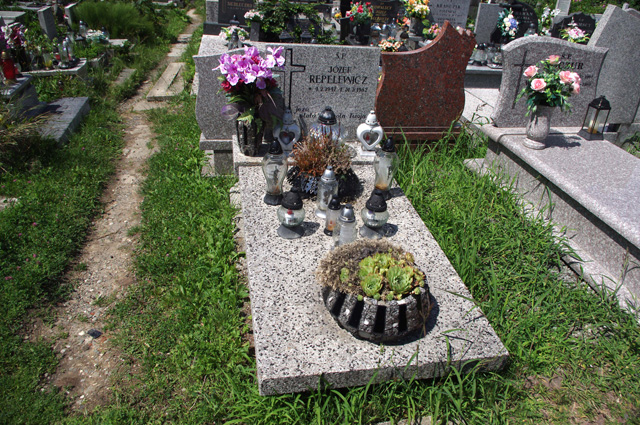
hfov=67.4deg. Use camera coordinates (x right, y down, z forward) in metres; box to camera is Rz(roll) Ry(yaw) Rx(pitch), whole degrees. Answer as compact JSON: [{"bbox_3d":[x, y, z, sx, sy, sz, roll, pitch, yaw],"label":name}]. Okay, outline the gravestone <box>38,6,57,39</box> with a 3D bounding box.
[{"bbox_3d":[-3.452,-2.350,6.117,0.070,0.460,0.460,-3,31,-14],"label":"gravestone"}]

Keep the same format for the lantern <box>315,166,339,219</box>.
[{"bbox_3d":[0.034,-0.113,2.514,0.105,0.275,0.105,-2,33,-11],"label":"lantern"}]

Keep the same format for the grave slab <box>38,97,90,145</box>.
[{"bbox_3d":[-2.104,-0.679,3.649,0.460,0.120,0.920,-2,31,-12],"label":"grave slab"}]

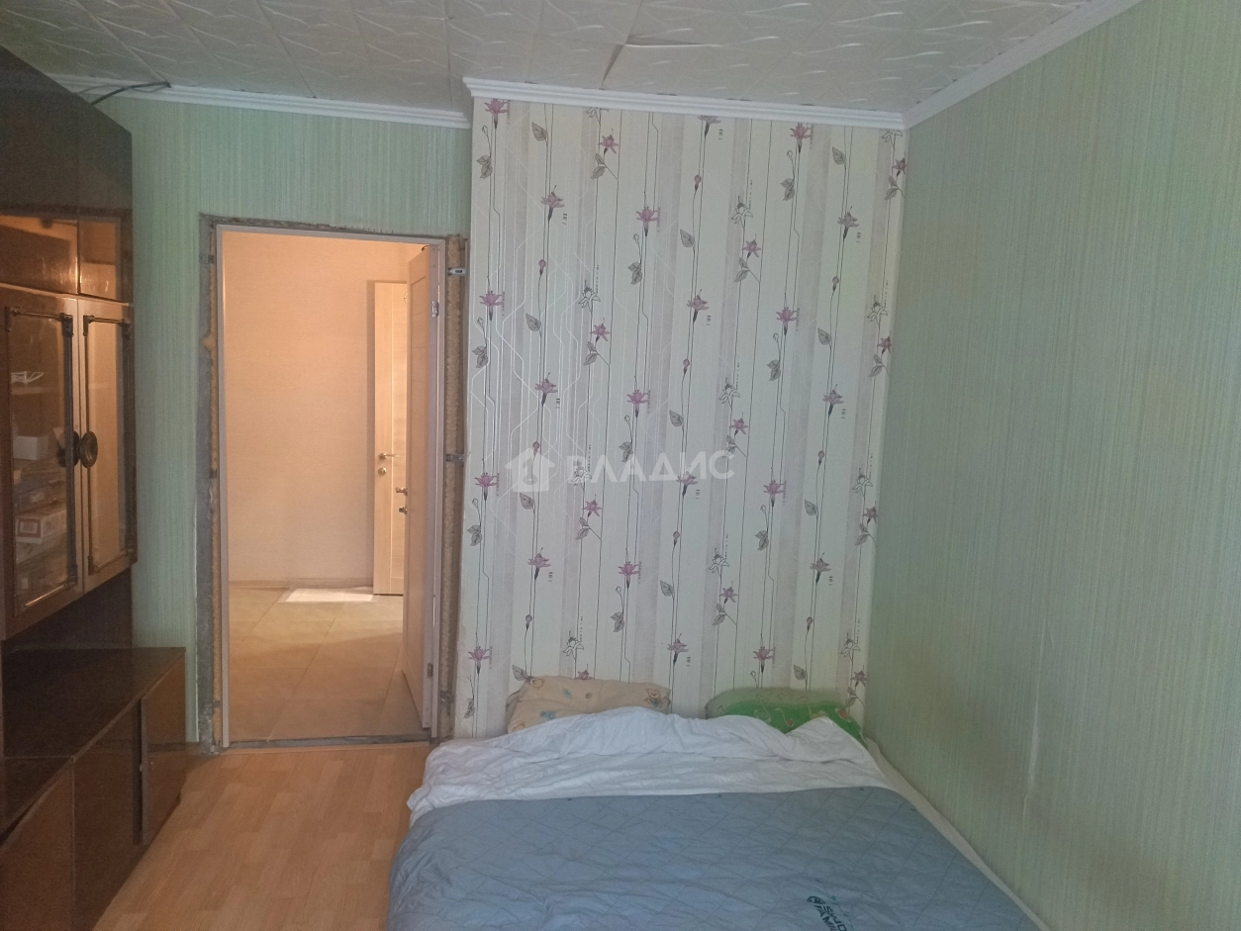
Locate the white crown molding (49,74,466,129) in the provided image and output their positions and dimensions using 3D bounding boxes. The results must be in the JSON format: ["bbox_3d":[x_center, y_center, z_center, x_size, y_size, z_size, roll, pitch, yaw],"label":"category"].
[{"bbox_3d":[-1.318,-1.335,3.162,1.510,0.047,0.033,1,7,-10],"label":"white crown molding"}]

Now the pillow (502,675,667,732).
[{"bbox_3d":[-0.098,0.900,3.012,0.610,0.210,0.380,2,7,-7],"label":"pillow"}]

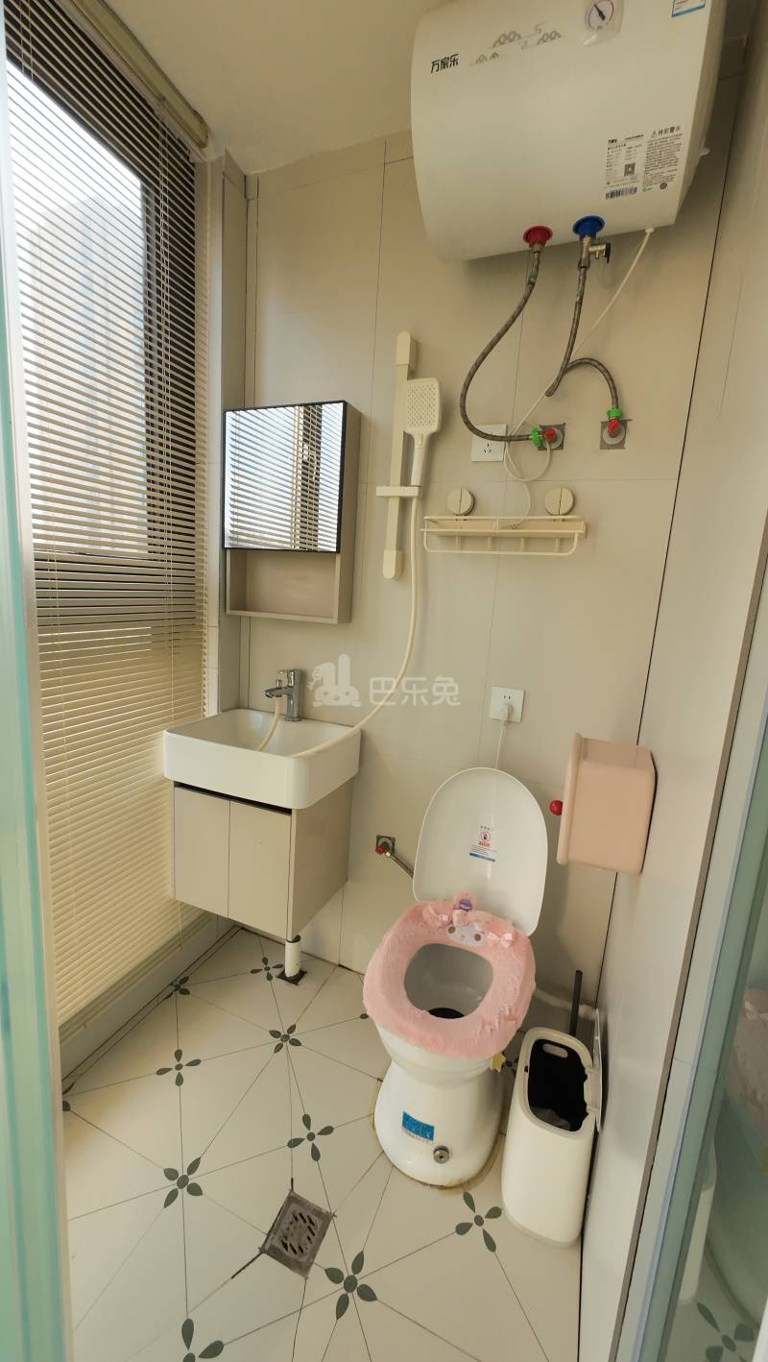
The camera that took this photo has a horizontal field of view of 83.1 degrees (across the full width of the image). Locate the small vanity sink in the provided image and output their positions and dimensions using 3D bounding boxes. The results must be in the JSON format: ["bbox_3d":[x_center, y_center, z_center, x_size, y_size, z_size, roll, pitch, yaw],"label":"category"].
[{"bbox_3d":[-0.348,0.212,1.296,0.455,0.138,0.335,7,9,20],"label":"small vanity sink"}]

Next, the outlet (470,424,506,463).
[{"bbox_3d":[0.273,-0.619,1.126,0.086,0.086,0.012,7,9,20],"label":"outlet"}]

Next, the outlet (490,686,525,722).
[{"bbox_3d":[0.336,0.066,1.183,0.086,0.086,0.012,7,9,20],"label":"outlet"}]

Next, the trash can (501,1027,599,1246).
[{"bbox_3d":[0.352,0.956,0.929,0.152,0.265,0.210,7,9,20],"label":"trash can"}]

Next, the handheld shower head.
[{"bbox_3d":[0.098,-0.633,1.118,0.088,0.255,0.060,7,17,20],"label":"handheld shower head"}]

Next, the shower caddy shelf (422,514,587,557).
[{"bbox_3d":[0.295,-0.362,1.093,0.388,0.095,0.115,7,9,20],"label":"shower caddy shelf"}]

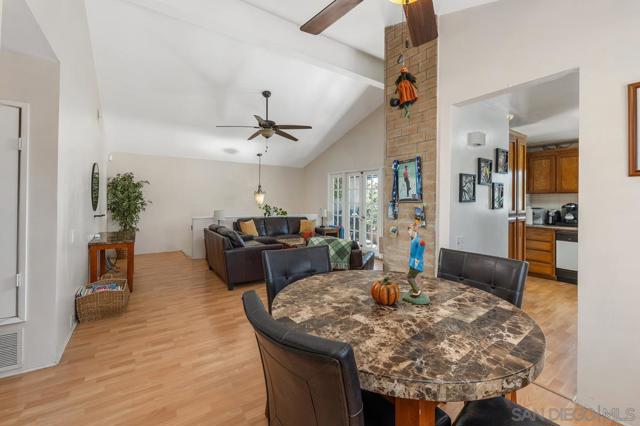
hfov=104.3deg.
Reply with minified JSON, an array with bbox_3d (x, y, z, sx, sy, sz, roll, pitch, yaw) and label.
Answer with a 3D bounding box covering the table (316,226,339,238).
[{"bbox_3d":[0.217,0.708,7.028,0.520,0.550,0.520,-1,2,-36],"label":"table"}]

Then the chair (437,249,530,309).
[{"bbox_3d":[0.745,0.733,1.423,0.580,0.955,0.490,-1,2,-31],"label":"chair"}]

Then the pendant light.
[{"bbox_3d":[-1.647,-0.936,6.850,0.320,1.420,0.320,-1,2,-36],"label":"pendant light"}]

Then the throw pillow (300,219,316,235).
[{"bbox_3d":[-0.307,0.380,6.750,0.440,0.430,0.150,-1,-12,-27],"label":"throw pillow"}]

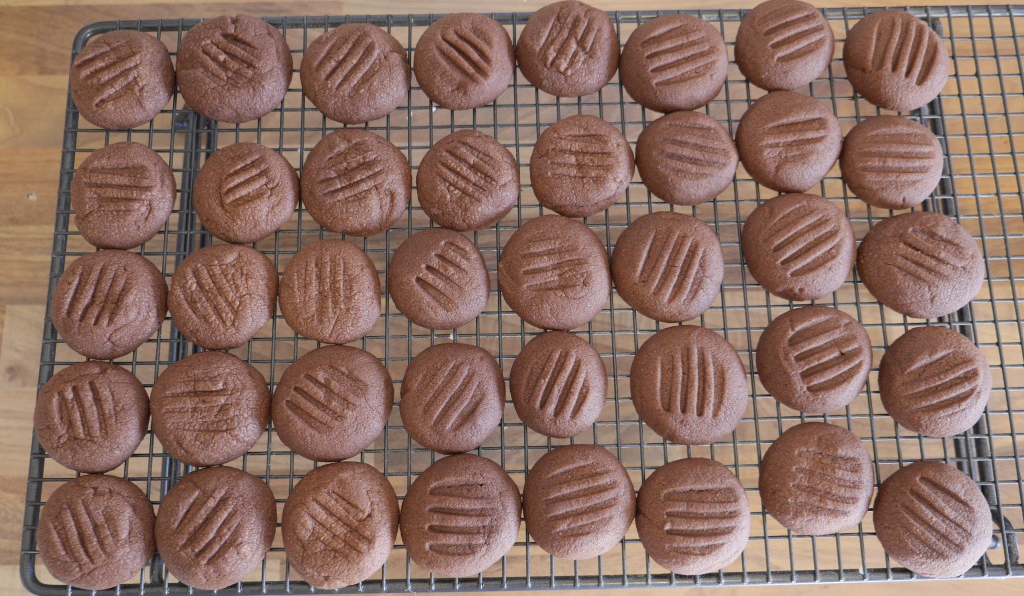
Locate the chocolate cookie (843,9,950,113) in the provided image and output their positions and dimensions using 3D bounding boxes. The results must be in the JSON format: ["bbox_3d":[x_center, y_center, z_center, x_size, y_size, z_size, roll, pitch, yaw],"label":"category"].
[{"bbox_3d":[0.180,-0.111,0.415,0.050,0.015,0.053,-1,77,0],"label":"chocolate cookie"}]

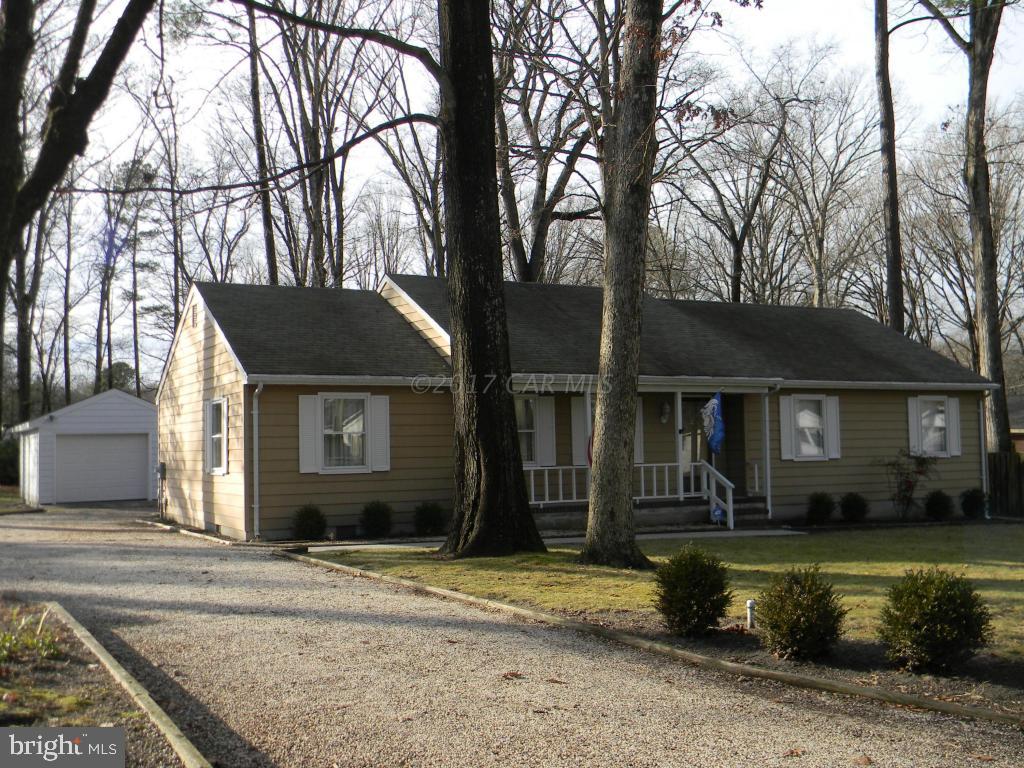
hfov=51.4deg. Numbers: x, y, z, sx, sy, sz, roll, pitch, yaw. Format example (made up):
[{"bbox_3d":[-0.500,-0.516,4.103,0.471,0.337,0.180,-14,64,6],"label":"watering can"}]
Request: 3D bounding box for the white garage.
[{"bbox_3d":[-14.453,2.168,37.183,4.940,3.610,7.000,1,-4,-29],"label":"white garage"}]

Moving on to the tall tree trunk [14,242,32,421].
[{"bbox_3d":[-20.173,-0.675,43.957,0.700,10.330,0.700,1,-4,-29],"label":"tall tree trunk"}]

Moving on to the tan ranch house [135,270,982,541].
[{"bbox_3d":[1.953,0.440,25.581,18.720,5.530,9.700,1,-4,-29],"label":"tan ranch house"}]

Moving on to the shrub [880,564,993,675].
[{"bbox_3d":[3.008,1.643,7.529,0.790,0.700,0.790,1,-4,-29],"label":"shrub"}]

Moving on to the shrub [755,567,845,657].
[{"bbox_3d":[2.180,1.702,7.980,0.680,0.660,0.680,-1,-3,0],"label":"shrub"}]

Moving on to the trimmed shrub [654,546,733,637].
[{"bbox_3d":[1.548,1.744,9.028,0.660,0.730,0.660,-1,-3,0],"label":"trimmed shrub"}]

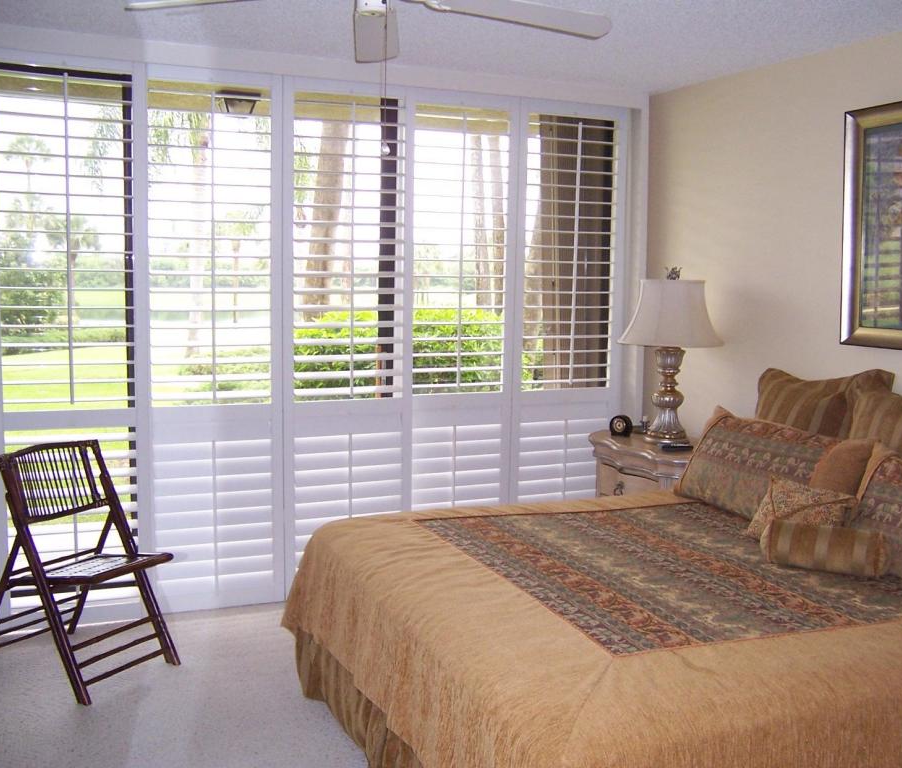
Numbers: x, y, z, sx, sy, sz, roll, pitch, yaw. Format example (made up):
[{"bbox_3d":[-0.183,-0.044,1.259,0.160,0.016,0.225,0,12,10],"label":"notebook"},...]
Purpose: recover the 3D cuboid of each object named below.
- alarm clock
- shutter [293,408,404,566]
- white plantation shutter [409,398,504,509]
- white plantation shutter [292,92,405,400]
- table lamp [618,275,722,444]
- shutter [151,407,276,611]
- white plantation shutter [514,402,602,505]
[{"bbox_3d":[0.823,0.201,4.714,0.100,0.107,0.050,7,9,42],"label":"alarm clock"},{"bbox_3d":[-0.481,0.525,4.624,0.554,0.903,0.050,-2,7,-23],"label":"shutter"},{"bbox_3d":[0.025,0.512,4.800,0.515,0.903,0.050,-2,7,-23],"label":"white plantation shutter"},{"bbox_3d":[-0.465,-0.615,4.494,0.554,1.385,0.050,-2,7,-23],"label":"white plantation shutter"},{"bbox_3d":[1.036,-0.134,4.579,0.502,0.809,0.502,1,7,0],"label":"table lamp"},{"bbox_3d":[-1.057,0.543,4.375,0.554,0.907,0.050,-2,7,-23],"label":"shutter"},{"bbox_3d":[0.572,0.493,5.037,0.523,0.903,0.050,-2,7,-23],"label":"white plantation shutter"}]

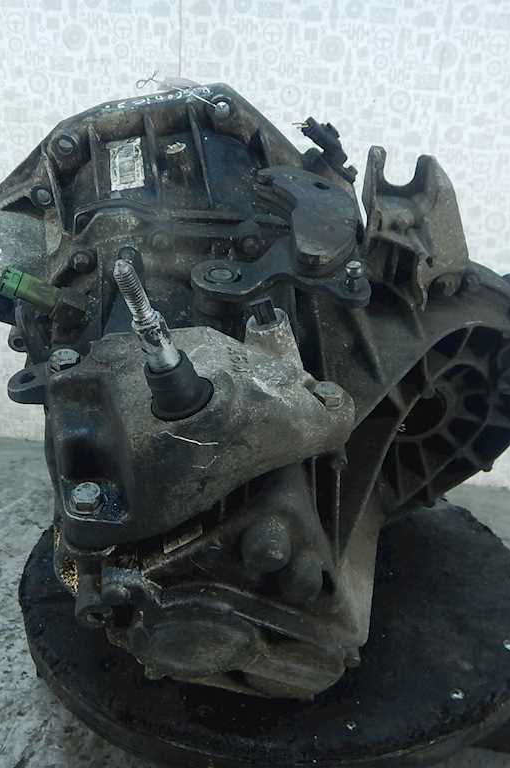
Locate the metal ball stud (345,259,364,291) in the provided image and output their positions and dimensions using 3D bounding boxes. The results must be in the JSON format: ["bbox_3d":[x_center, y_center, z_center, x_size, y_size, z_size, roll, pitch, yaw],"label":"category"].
[{"bbox_3d":[0.081,-0.088,0.575,0.013,0.026,0.013,-1,38,1],"label":"metal ball stud"}]

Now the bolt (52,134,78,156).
[{"bbox_3d":[-0.162,-0.204,0.605,0.018,0.018,0.012,-8,40,-7],"label":"bolt"}]

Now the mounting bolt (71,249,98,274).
[{"bbox_3d":[-0.139,-0.100,0.580,0.018,0.018,0.012,-8,40,-7],"label":"mounting bolt"}]

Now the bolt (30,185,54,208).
[{"bbox_3d":[-0.184,-0.162,0.615,0.018,0.018,0.012,-8,40,-7],"label":"bolt"}]

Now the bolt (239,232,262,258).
[{"bbox_3d":[-0.004,-0.117,0.600,0.018,0.018,0.012,-8,40,-7],"label":"bolt"}]

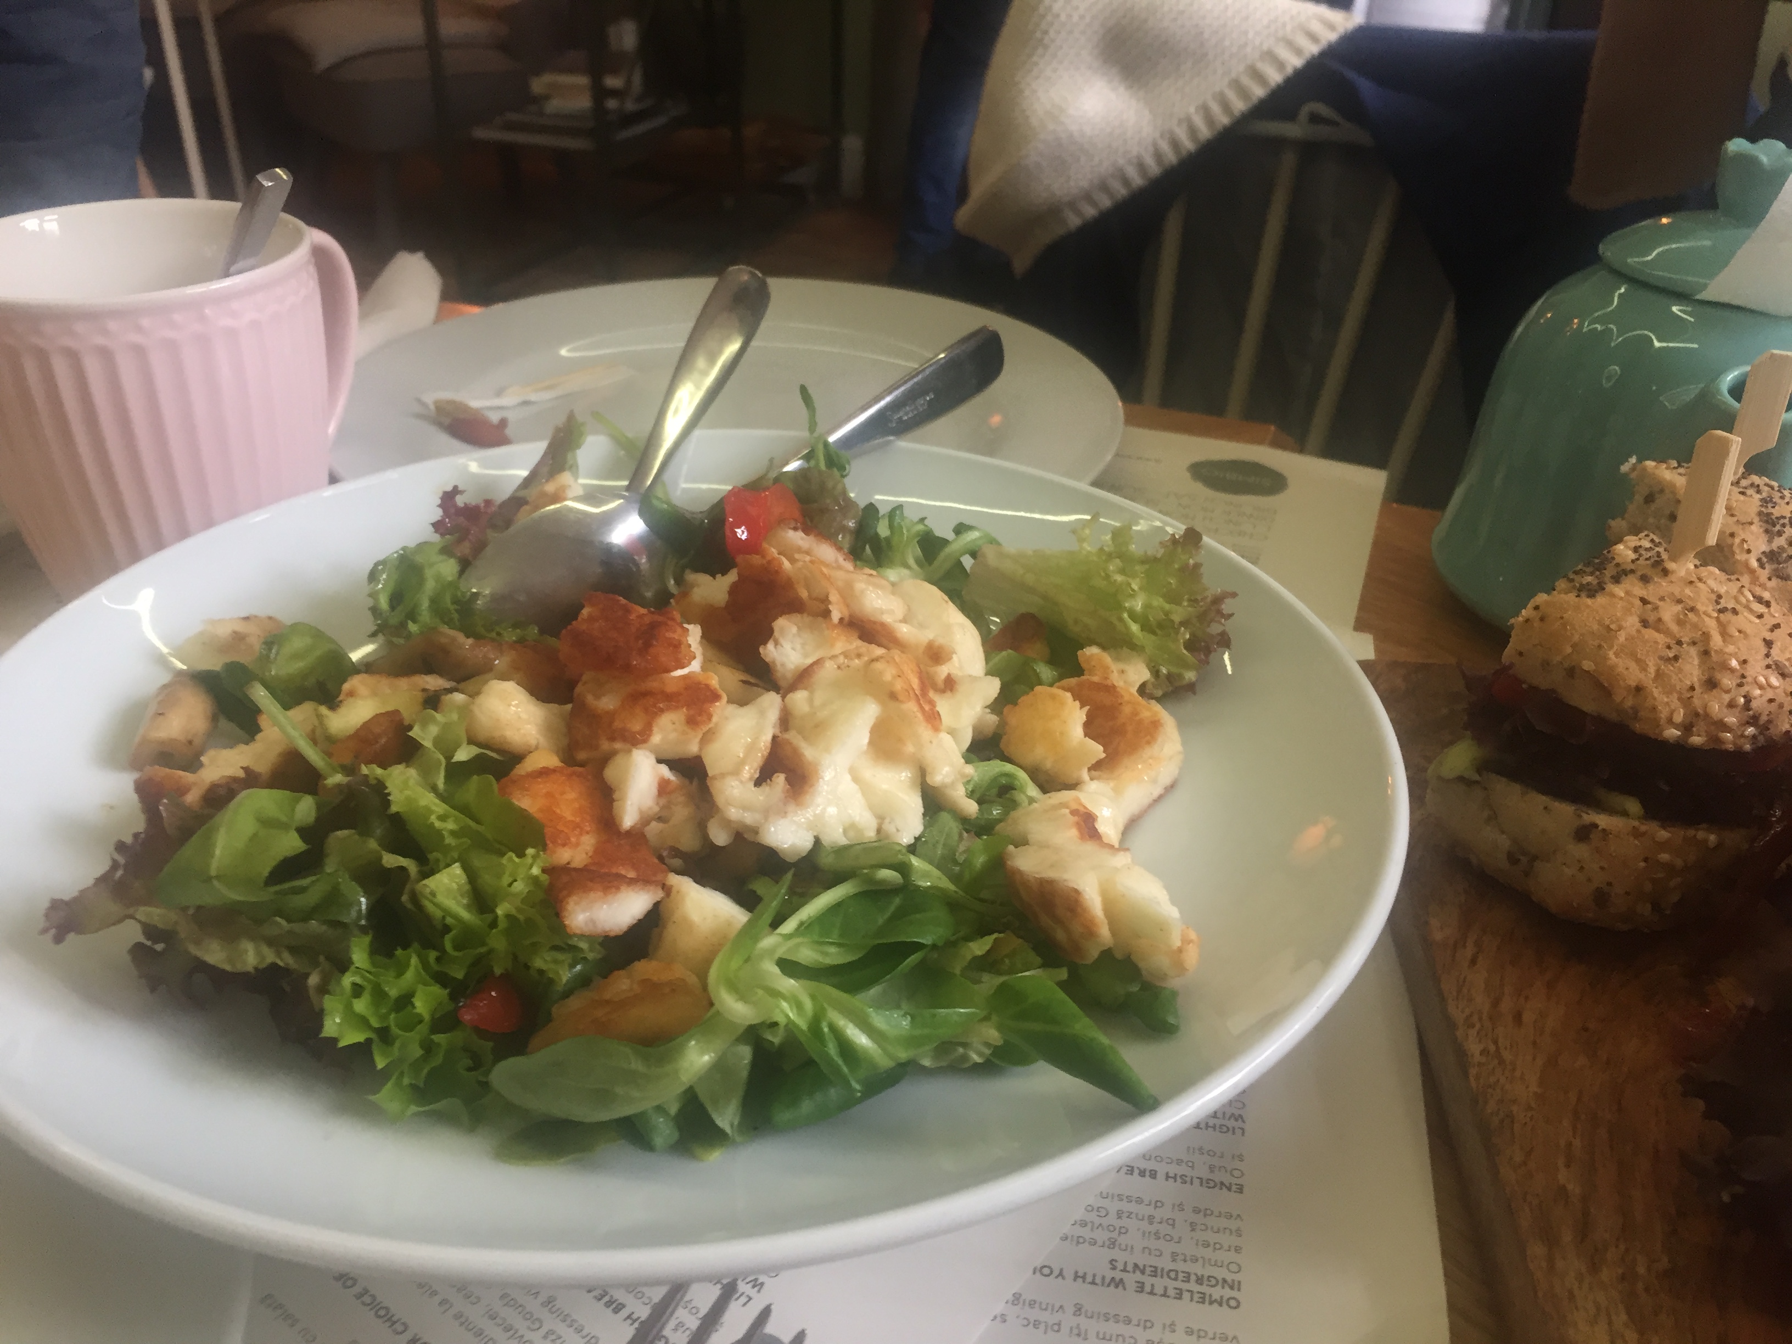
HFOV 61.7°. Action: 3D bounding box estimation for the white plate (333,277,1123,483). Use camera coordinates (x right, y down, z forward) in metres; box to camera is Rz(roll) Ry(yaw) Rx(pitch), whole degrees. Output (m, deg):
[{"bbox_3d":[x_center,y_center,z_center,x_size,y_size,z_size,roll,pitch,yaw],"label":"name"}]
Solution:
[{"bbox_3d":[-0.059,-0.090,0.547,0.282,0.025,0.282,1,31,-1],"label":"white plate"}]

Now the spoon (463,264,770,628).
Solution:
[{"bbox_3d":[-0.069,-0.071,0.424,0.043,0.028,0.198,13,43,3],"label":"spoon"}]

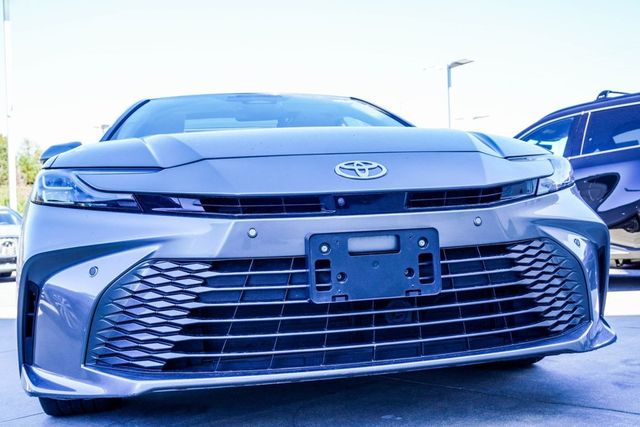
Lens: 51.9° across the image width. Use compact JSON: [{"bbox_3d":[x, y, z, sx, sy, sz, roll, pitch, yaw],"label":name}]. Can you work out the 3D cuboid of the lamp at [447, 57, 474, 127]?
[{"bbox_3d":[5.926,-2.777,26.694,1.200,7.190,0.350,-3,-1,28],"label":"lamp"}]

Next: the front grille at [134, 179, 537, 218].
[{"bbox_3d":[0.109,-0.032,1.720,1.140,0.095,0.220,-2,-1,-12],"label":"front grille"}]

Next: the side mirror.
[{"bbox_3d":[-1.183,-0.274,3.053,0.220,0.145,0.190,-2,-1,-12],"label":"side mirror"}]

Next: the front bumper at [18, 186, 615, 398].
[{"bbox_3d":[0.087,0.194,1.863,1.820,0.510,0.540,-2,-1,-12],"label":"front bumper"}]

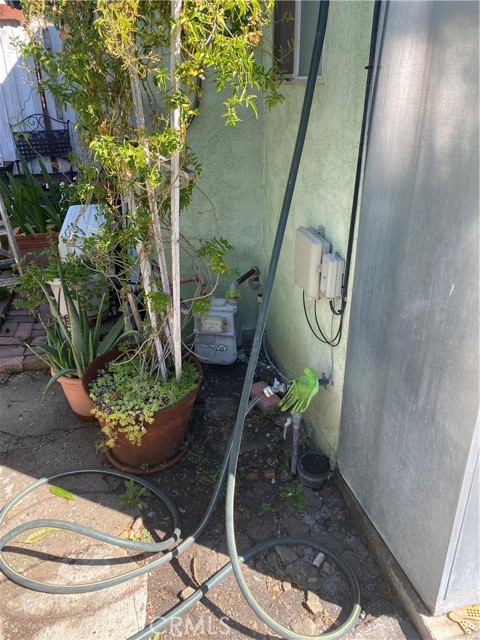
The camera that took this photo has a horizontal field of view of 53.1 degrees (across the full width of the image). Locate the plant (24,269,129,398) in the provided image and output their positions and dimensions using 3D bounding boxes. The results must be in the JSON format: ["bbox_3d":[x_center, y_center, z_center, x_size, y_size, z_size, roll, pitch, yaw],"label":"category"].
[{"bbox_3d":[-0.744,0.053,2.128,0.460,0.570,0.410,-1,25,0],"label":"plant"}]

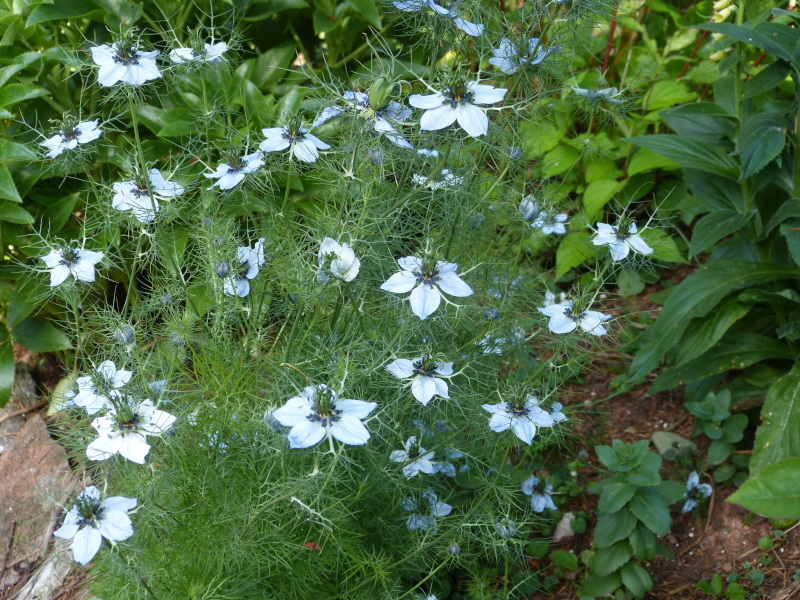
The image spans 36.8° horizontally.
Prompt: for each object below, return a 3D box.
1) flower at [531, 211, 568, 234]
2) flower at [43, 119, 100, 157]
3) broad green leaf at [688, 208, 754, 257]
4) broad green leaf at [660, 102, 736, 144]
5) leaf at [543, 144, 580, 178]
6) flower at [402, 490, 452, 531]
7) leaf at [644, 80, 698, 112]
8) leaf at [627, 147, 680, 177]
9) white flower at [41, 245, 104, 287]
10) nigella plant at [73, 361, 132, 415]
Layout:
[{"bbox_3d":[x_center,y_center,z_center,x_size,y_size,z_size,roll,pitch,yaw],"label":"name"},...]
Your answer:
[{"bbox_3d":[0.124,-0.065,1.000,0.032,0.014,0.028,4,43,7],"label":"flower"},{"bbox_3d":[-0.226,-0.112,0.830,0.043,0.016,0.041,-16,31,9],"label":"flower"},{"bbox_3d":[0.334,-0.069,1.250,0.088,0.020,0.042,-34,41,-17],"label":"broad green leaf"},{"bbox_3d":[0.303,-0.179,1.220,0.079,0.016,0.047,8,64,13],"label":"broad green leaf"},{"bbox_3d":[0.195,-0.167,1.450,0.051,0.015,0.039,-40,70,-11],"label":"leaf"},{"bbox_3d":[0.018,0.137,0.780,0.034,0.018,0.033,0,49,0],"label":"flower"},{"bbox_3d":[0.275,-0.207,1.220,0.055,0.018,0.042,3,39,8],"label":"leaf"},{"bbox_3d":[0.255,-0.139,1.200,0.056,0.018,0.042,3,39,8],"label":"leaf"},{"bbox_3d":[-0.237,-0.025,0.870,0.045,0.019,0.045,0,37,0],"label":"white flower"},{"bbox_3d":[-0.204,0.060,0.820,0.043,0.020,0.043,-6,49,6],"label":"nigella plant"}]

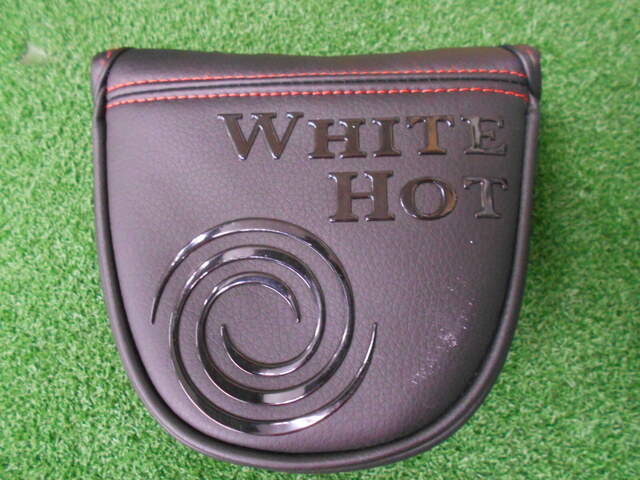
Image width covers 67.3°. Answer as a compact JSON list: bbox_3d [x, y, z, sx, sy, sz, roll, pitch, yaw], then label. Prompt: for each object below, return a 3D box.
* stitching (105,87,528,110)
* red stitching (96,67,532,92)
[{"bbox_3d":[-0.001,-0.044,0.143,0.129,0.011,0.006,-1,81,0],"label":"stitching"},{"bbox_3d":[-0.001,-0.049,0.145,0.130,0.011,0.006,-1,81,0],"label":"red stitching"}]

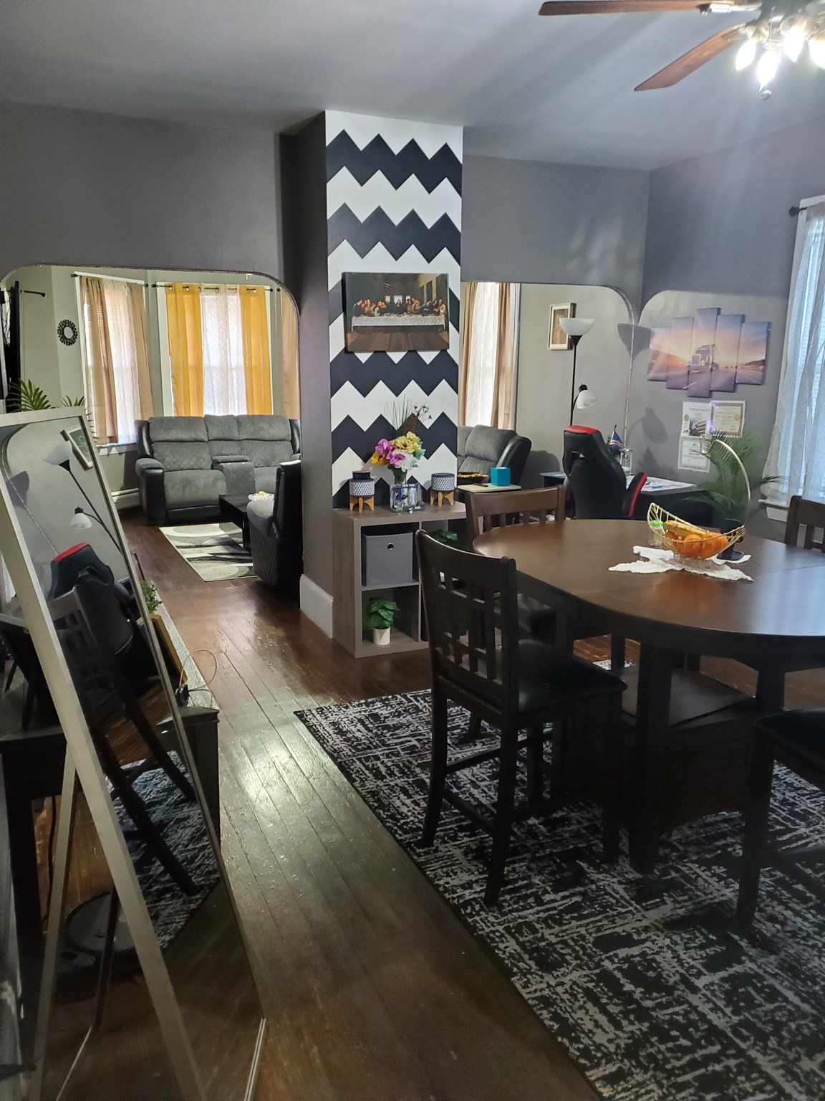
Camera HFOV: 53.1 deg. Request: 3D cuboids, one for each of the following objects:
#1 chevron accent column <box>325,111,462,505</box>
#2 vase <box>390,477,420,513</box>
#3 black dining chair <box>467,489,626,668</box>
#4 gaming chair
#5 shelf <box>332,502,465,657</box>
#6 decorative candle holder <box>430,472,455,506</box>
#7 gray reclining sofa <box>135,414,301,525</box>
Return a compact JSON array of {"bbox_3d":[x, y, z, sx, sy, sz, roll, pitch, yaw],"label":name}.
[{"bbox_3d":[-0.202,-0.941,4.858,0.773,2.784,0.566,-5,14,-23],"label":"chevron accent column"},{"bbox_3d":[-0.060,-0.318,4.557,0.149,0.189,0.134,-5,14,-23],"label":"vase"},{"bbox_3d":[0.531,0.312,3.344,0.463,1.055,0.517,-6,15,-24],"label":"black dining chair"},{"bbox_3d":[1.187,-0.168,5.102,0.637,1.194,0.617,-9,17,-36],"label":"gaming chair"},{"bbox_3d":[-0.028,0.144,4.670,0.757,0.761,0.353,-5,14,-23],"label":"shelf"},{"bbox_3d":[0.175,-0.348,4.729,0.136,0.173,0.136,1,13,0],"label":"decorative candle holder"},{"bbox_3d":[-1.873,-0.906,8.554,1.851,0.985,0.965,-5,14,-23],"label":"gray reclining sofa"}]

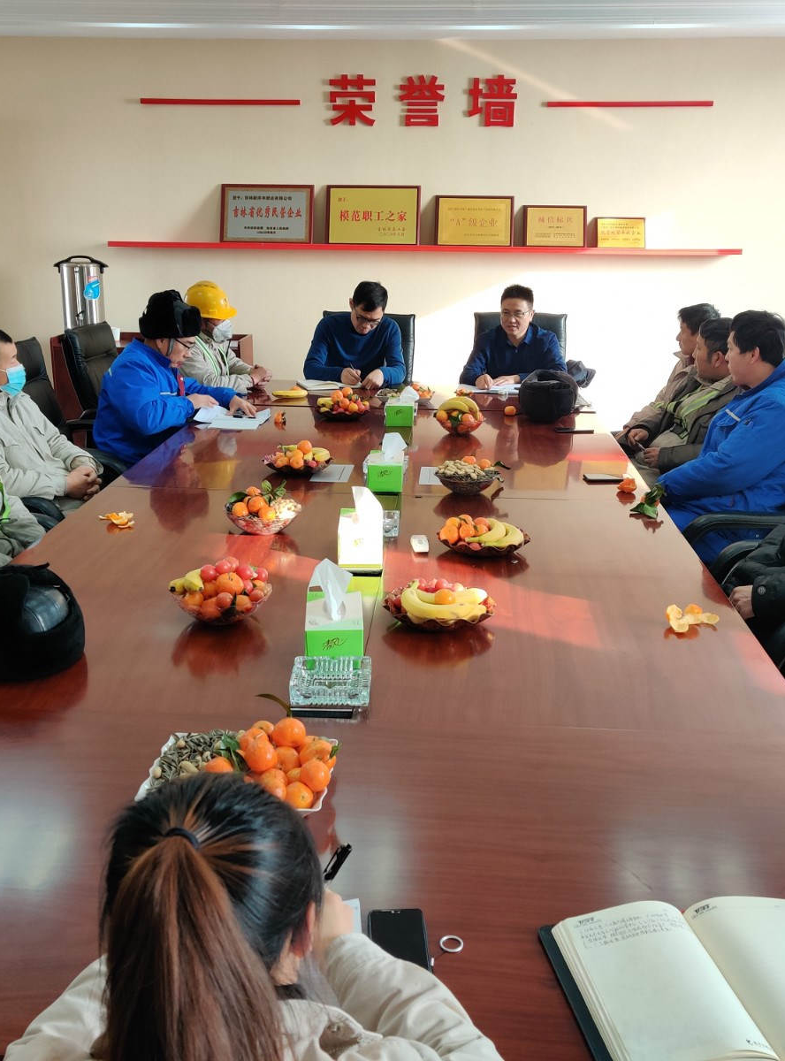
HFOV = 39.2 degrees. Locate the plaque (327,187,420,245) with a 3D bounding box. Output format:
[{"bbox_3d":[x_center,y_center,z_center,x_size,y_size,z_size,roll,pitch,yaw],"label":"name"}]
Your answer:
[{"bbox_3d":[-0.110,-1.866,6.556,0.557,0.342,0.030,1,6,3],"label":"plaque"}]

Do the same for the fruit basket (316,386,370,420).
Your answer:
[{"bbox_3d":[-0.216,-0.561,4.845,0.243,0.135,0.243,1,17,3],"label":"fruit basket"}]

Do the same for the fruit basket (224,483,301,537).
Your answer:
[{"bbox_3d":[-0.364,-0.066,3.130,0.215,0.128,0.215,1,16,3],"label":"fruit basket"}]

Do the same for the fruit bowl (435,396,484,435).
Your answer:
[{"bbox_3d":[0.286,-0.481,4.639,0.203,0.136,0.203,2,16,3],"label":"fruit bowl"}]

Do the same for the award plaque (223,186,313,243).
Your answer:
[{"bbox_3d":[-0.760,-1.929,6.734,0.566,0.342,0.025,1,9,3],"label":"award plaque"}]

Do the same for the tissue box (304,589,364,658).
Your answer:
[{"bbox_3d":[-0.120,0.205,2.279,0.112,0.086,0.222,0,16,-3],"label":"tissue box"}]

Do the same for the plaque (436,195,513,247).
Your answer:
[{"bbox_3d":[0.488,-1.827,6.533,0.463,0.293,0.030,1,6,3],"label":"plaque"}]

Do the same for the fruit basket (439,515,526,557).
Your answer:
[{"bbox_3d":[0.244,0.008,2.995,0.245,0.097,0.245,1,17,3],"label":"fruit basket"}]

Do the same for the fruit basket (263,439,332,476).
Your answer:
[{"bbox_3d":[-0.333,-0.261,3.866,0.235,0.114,0.235,1,17,3],"label":"fruit basket"}]

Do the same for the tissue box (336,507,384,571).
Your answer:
[{"bbox_3d":[-0.080,0.026,2.945,0.115,0.088,0.230,0,16,0],"label":"tissue box"}]

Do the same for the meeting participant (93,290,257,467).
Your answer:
[{"bbox_3d":[-0.981,-0.349,4.731,0.800,1.300,0.620,2,16,3],"label":"meeting participant"}]

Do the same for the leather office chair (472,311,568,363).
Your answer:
[{"bbox_3d":[0.698,-0.606,6.090,0.630,1.080,0.670,2,16,3],"label":"leather office chair"}]

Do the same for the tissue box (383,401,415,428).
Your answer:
[{"bbox_3d":[0.038,-0.509,4.748,0.112,0.086,0.222,2,16,3],"label":"tissue box"}]

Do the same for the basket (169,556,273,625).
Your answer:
[{"bbox_3d":[-0.383,0.124,2.471,0.237,0.130,0.235,1,16,3],"label":"basket"}]

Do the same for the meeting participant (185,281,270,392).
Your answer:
[{"bbox_3d":[-0.954,-0.613,5.612,0.760,1.285,0.550,8,18,23],"label":"meeting participant"}]

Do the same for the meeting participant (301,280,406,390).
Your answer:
[{"bbox_3d":[-0.222,-0.723,6.059,0.570,1.263,0.780,1,16,1],"label":"meeting participant"}]

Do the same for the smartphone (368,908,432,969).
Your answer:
[{"bbox_3d":[0.012,0.530,1.385,0.075,0.009,0.158,-1,17,-5],"label":"smartphone"}]

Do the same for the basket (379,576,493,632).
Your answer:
[{"bbox_3d":[0.104,0.159,2.485,0.256,0.096,0.256,0,16,0],"label":"basket"}]

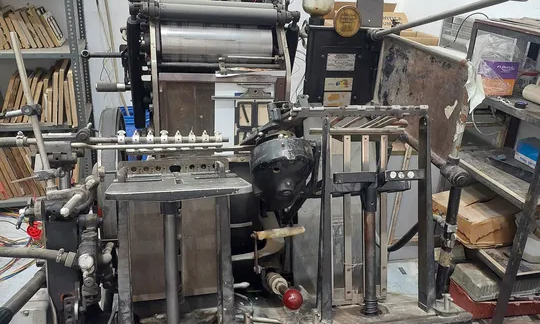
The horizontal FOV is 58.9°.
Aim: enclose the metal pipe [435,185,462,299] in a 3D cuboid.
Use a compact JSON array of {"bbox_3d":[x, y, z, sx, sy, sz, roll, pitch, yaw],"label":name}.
[{"bbox_3d":[0.535,0.246,1.438,0.044,0.372,0.044,-2,15,-14],"label":"metal pipe"}]

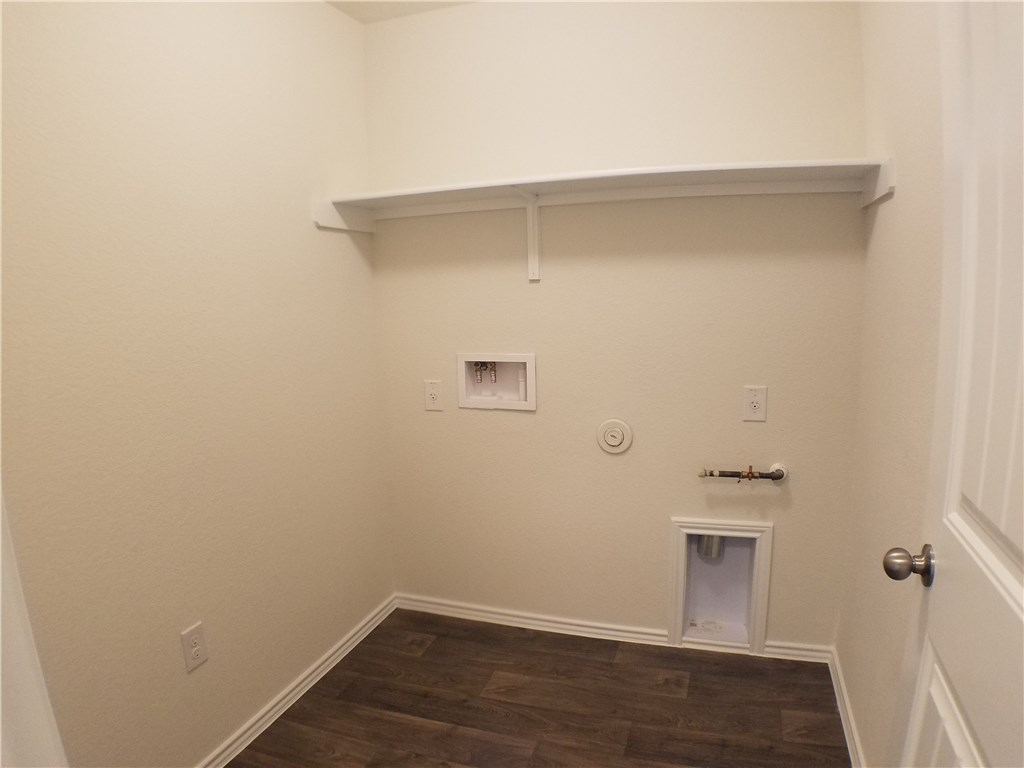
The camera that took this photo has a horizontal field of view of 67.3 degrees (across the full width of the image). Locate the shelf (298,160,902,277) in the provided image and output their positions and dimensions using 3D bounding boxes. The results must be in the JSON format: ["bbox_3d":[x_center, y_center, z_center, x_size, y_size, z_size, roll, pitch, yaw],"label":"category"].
[{"bbox_3d":[0.217,-0.475,2.395,1.675,0.305,0.380,1,9,19],"label":"shelf"}]

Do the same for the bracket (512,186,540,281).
[{"bbox_3d":[0.050,-0.477,2.510,0.042,0.285,0.270,1,9,19],"label":"bracket"}]

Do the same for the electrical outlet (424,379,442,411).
[{"bbox_3d":[-0.297,0.043,2.910,0.070,0.115,0.010,1,9,19],"label":"electrical outlet"}]

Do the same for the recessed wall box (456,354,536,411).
[{"bbox_3d":[-0.042,-0.015,2.867,0.300,0.200,0.095,1,9,19],"label":"recessed wall box"}]

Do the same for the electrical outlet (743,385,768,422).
[{"bbox_3d":[0.801,0.065,2.530,0.070,0.115,0.010,1,9,19],"label":"electrical outlet"}]

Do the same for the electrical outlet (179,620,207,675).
[{"bbox_3d":[-0.857,0.711,2.080,0.010,0.115,0.070,1,9,19],"label":"electrical outlet"}]

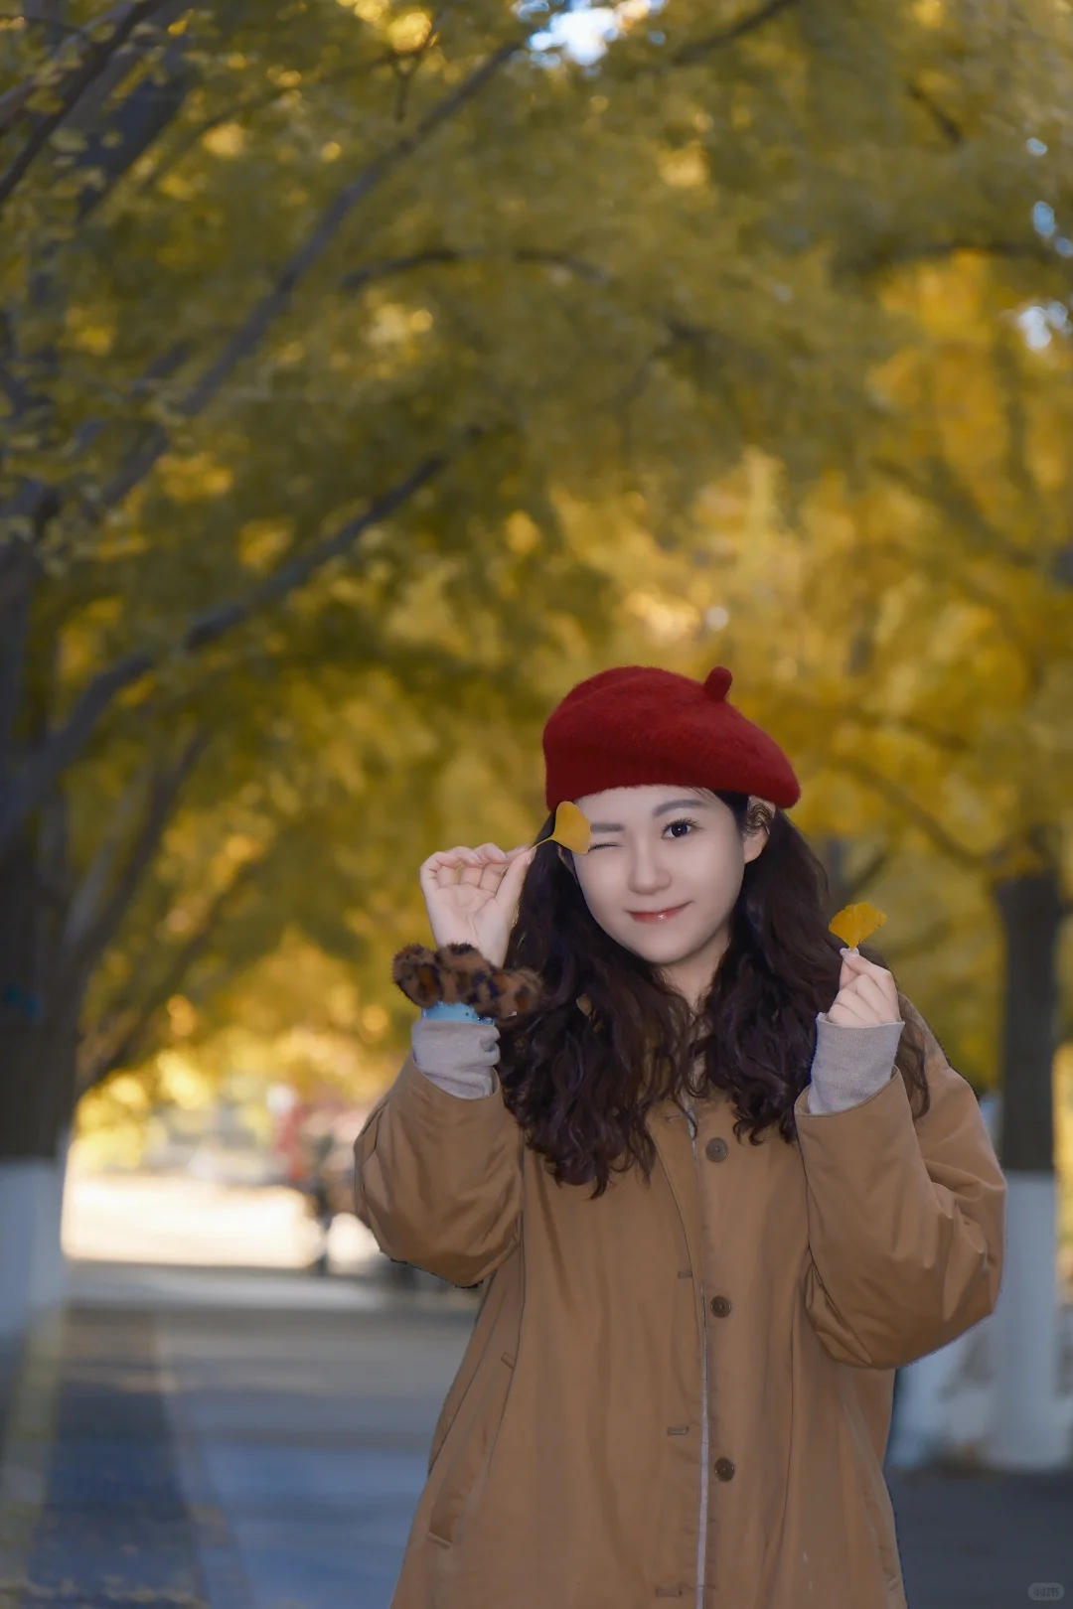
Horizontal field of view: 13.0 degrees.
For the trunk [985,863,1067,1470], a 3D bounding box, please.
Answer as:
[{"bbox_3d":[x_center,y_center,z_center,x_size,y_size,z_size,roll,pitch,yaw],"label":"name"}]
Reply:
[{"bbox_3d":[1.852,1.349,17.700,0.280,2.330,0.280,0,-4,0],"label":"trunk"}]

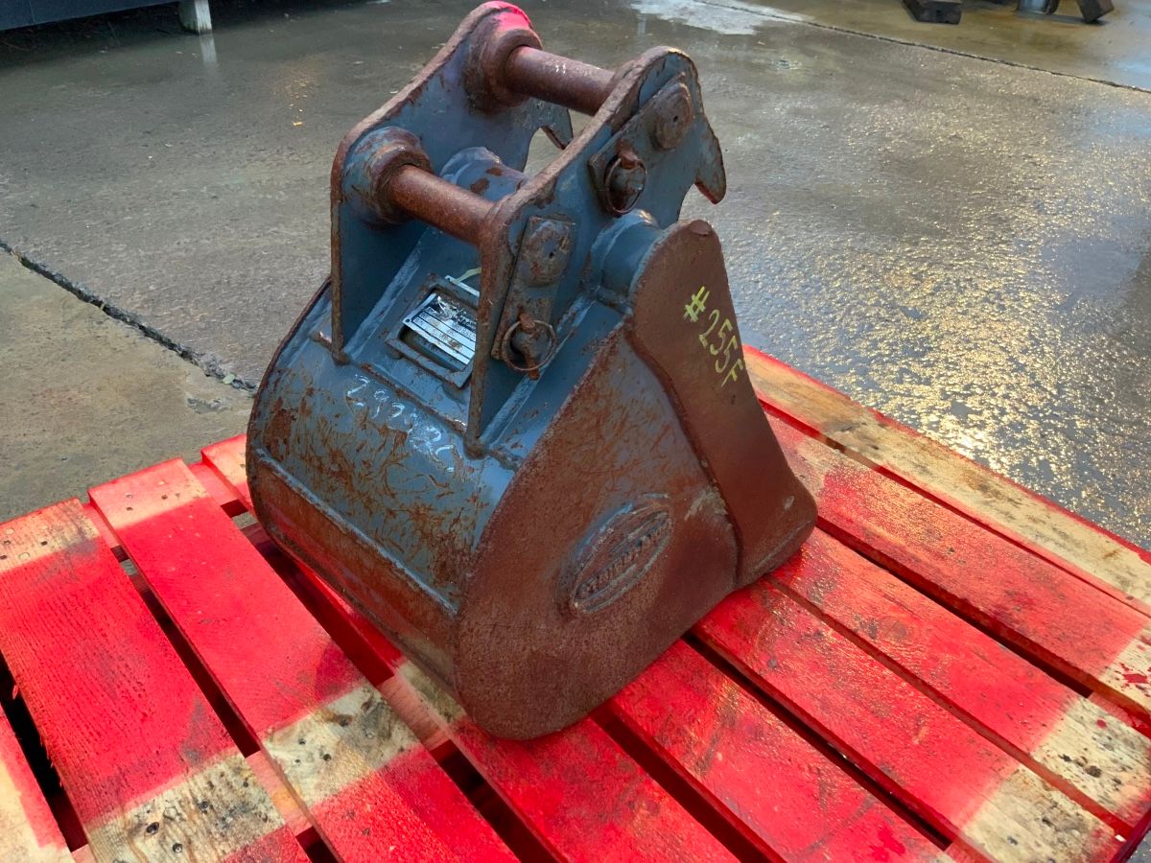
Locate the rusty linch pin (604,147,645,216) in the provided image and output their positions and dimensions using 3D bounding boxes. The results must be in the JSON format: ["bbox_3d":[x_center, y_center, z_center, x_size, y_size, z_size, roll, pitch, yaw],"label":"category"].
[{"bbox_3d":[0.035,-0.173,0.669,0.023,0.047,0.041,29,42,34],"label":"rusty linch pin"}]

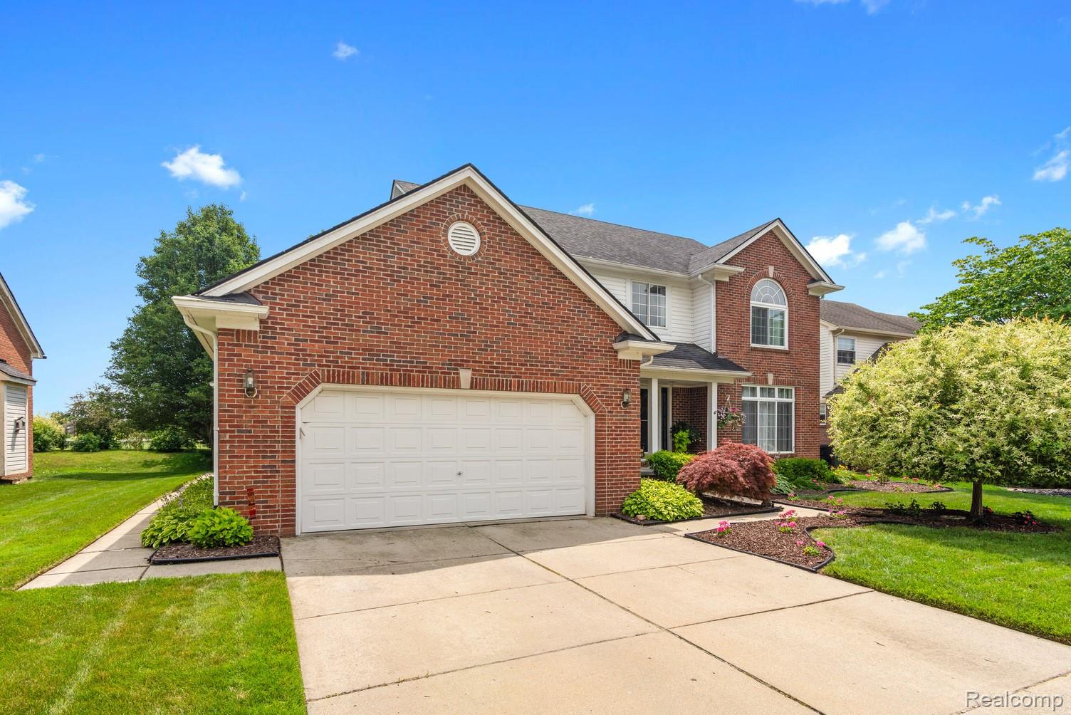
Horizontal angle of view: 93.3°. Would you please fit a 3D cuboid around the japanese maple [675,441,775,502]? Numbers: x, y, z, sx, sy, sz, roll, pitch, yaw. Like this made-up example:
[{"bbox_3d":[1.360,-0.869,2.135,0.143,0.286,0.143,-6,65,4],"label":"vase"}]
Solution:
[{"bbox_3d":[4.200,2.520,11.200,1.950,1.300,1.850,2,-4,-24],"label":"japanese maple"}]

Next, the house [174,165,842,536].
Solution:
[{"bbox_3d":[0.250,-1.050,15.100,16.000,8.800,11.800,2,-4,-24],"label":"house"}]

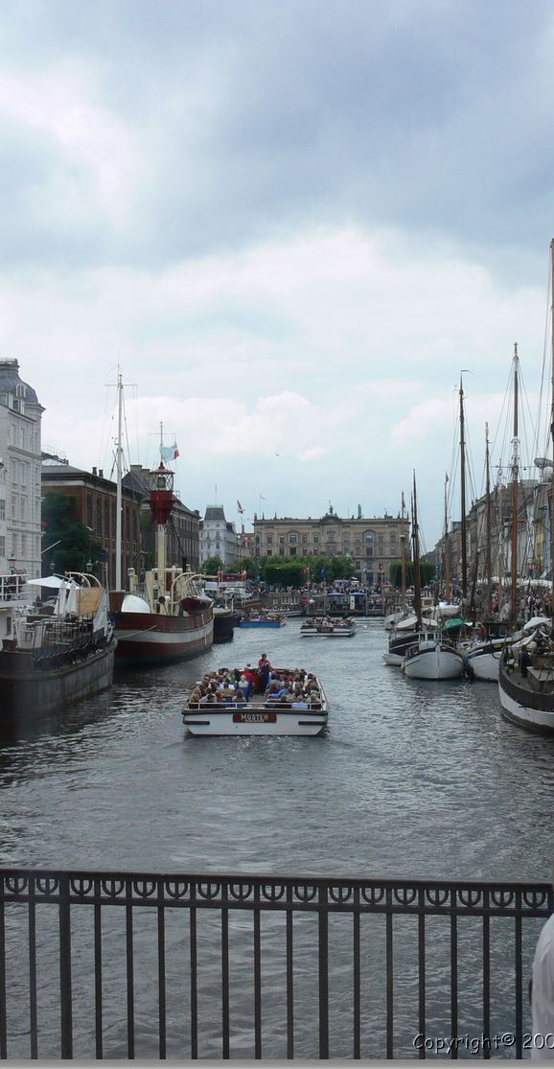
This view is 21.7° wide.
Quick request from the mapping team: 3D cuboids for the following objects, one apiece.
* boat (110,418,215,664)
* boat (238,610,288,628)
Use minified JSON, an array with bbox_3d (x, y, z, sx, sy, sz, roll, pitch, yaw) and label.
[{"bbox_3d":[-8.500,-0.177,96.565,6.500,16.300,33.000,0,-2,4],"label":"boat"},{"bbox_3d":[-1.541,9.541,165.533,4.500,1.900,14.500,0,-2,5],"label":"boat"}]

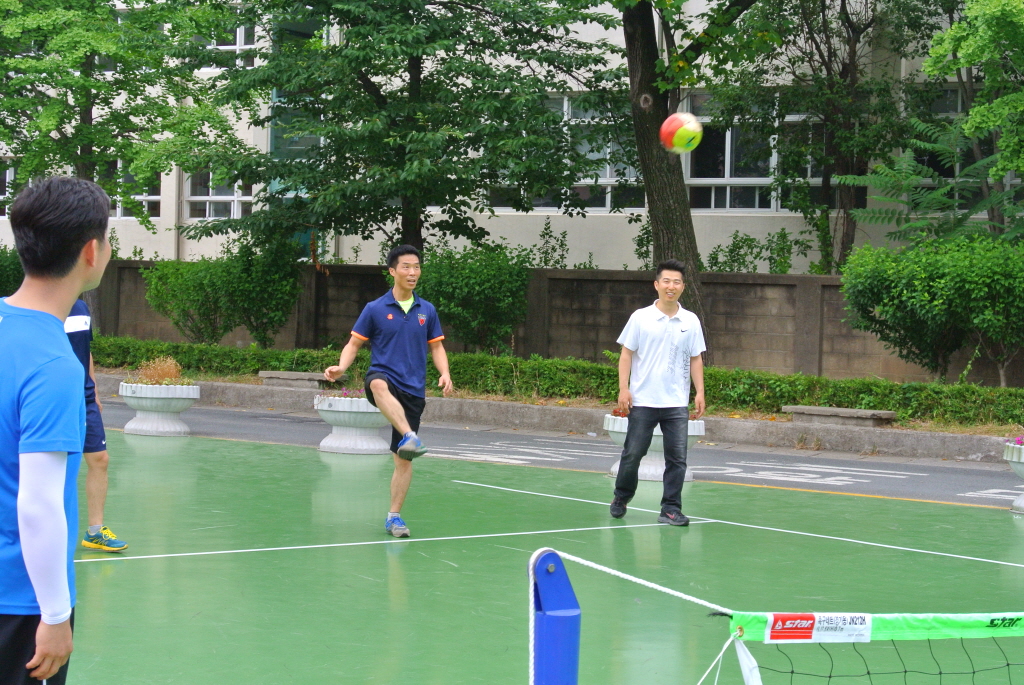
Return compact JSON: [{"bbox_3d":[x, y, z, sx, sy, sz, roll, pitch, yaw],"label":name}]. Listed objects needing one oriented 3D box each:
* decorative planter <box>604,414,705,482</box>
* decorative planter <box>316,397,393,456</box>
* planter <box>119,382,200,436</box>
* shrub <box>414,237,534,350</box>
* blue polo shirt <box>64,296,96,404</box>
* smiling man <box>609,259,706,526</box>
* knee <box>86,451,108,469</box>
[{"bbox_3d":[1.183,0.880,17.550,0.838,0.510,0.838,2,1,0],"label":"decorative planter"},{"bbox_3d":[-1.471,0.788,20.000,0.835,0.510,0.835,2,1,0],"label":"decorative planter"},{"bbox_3d":[-3.656,0.698,21.850,0.836,0.510,0.836,2,1,0],"label":"planter"},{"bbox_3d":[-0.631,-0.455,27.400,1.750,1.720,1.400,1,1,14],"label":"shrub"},{"bbox_3d":[-2.521,0.040,11.950,0.500,0.650,0.300,0,2,-45],"label":"blue polo shirt"},{"bbox_3d":[0.980,0.341,14.100,0.620,1.750,0.450,1,1,-9],"label":"smiling man"},{"bbox_3d":[-2.371,0.669,12.050,0.130,0.115,0.125,2,2,44],"label":"knee"}]

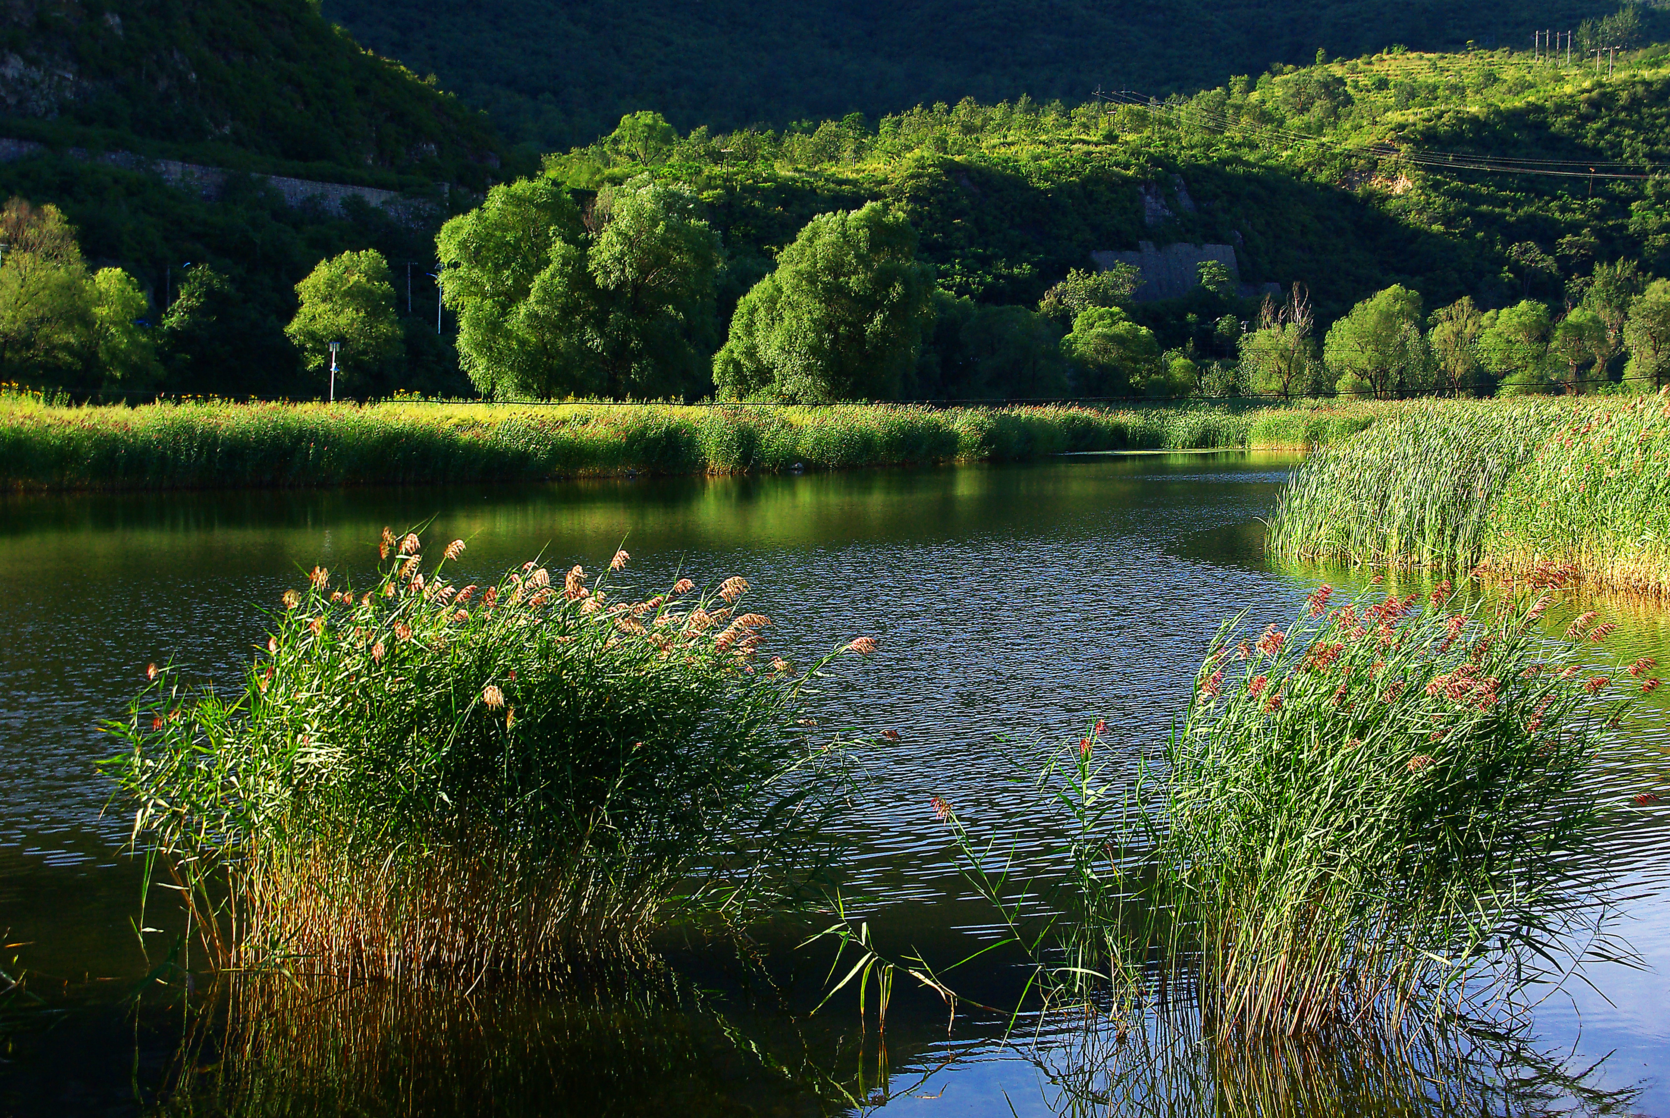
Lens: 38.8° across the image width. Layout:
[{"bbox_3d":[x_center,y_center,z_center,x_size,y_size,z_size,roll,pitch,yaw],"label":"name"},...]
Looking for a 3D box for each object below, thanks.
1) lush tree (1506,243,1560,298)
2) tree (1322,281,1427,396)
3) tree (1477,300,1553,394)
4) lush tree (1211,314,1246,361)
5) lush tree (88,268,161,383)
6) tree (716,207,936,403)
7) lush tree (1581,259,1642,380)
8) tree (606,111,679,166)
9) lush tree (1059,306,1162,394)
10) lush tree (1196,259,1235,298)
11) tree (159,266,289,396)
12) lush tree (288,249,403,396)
[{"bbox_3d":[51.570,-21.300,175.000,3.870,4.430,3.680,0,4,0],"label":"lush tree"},{"bbox_3d":[30.140,-12.070,132.000,5.840,6.540,5.550,0,4,0],"label":"tree"},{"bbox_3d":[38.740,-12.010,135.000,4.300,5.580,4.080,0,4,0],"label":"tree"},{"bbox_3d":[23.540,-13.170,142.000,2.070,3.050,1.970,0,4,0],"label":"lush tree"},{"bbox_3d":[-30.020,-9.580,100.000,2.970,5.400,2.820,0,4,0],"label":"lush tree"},{"bbox_3d":[-0.540,-12.410,115.000,10.450,9.750,9.400,0,4,0],"label":"tree"},{"bbox_3d":[62.270,-18.730,190.000,4.770,10.670,4.770,0,4,0],"label":"lush tree"},{"bbox_3d":[-21.940,-47.800,270.000,8.080,6.390,7.670,0,4,0],"label":"tree"},{"bbox_3d":[17.520,-13.170,150.000,6.330,5.700,6.020,0,4,0],"label":"lush tree"},{"bbox_3d":[26.590,-19.310,165.000,2.670,3.000,2.540,0,4,0],"label":"lush tree"},{"bbox_3d":[-28.900,-10.670,112.000,6.050,6.410,5.740,0,4,0],"label":"tree"},{"bbox_3d":[-21.720,-10.320,105.000,5.210,6.760,4.950,0,4,0],"label":"lush tree"}]

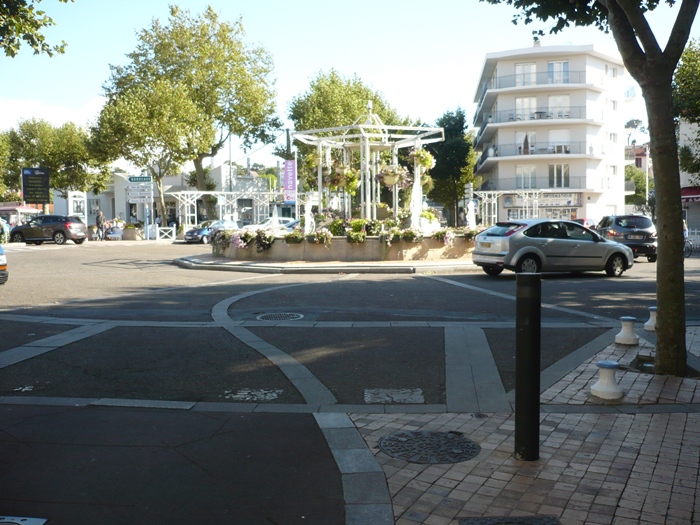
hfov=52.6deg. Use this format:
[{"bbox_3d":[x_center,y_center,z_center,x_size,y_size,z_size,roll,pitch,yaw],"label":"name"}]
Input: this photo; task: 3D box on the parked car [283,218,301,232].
[{"bbox_3d":[-3.068,-1.993,43.000,4.000,1.470,1.720,-4,5,-44],"label":"parked car"}]

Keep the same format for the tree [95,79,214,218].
[{"bbox_3d":[-12.641,-6.432,46.000,7.400,10.000,7.000,0,4,0],"label":"tree"}]

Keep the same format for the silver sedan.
[{"bbox_3d":[5.460,-0.385,18.600,4.340,1.497,1.840,-2,4,-19],"label":"silver sedan"}]

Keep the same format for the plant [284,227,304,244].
[{"bbox_3d":[-1.741,-0.847,22.200,0.620,0.550,0.380,0,4,0],"label":"plant"}]

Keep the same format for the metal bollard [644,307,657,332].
[{"bbox_3d":[4.122,0.762,9.550,0.290,0.335,0.290,0,4,0],"label":"metal bollard"}]

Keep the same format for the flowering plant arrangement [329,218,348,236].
[{"bbox_3d":[-0.383,-1.150,23.600,0.660,0.620,0.600,0,4,0],"label":"flowering plant arrangement"}]

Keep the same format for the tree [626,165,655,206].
[{"bbox_3d":[30.064,-6.612,73.000,4.600,6.600,4.600,0,4,0],"label":"tree"}]

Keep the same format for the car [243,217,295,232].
[{"bbox_3d":[-5.118,-2.117,45.000,3.900,1.470,1.700,-3,5,-41],"label":"car"}]

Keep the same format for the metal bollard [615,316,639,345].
[{"bbox_3d":[3.490,0.848,8.884,0.280,0.310,0.280,0,4,0],"label":"metal bollard"}]

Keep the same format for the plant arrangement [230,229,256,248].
[{"bbox_3d":[-3.446,-0.776,22.900,0.780,0.620,0.460,2,4,30],"label":"plant arrangement"}]

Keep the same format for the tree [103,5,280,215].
[{"bbox_3d":[-10.614,-9.294,47.490,12.071,15.691,11.500,0,4,0],"label":"tree"}]

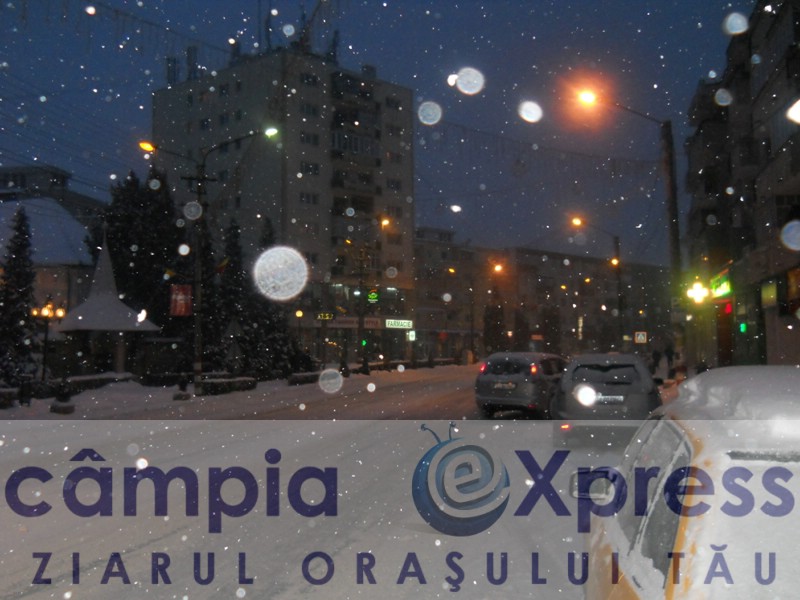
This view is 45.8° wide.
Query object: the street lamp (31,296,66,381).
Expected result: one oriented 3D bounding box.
[{"bbox_3d":[-15.582,1.892,41.958,1.400,4.000,1.400,1,-3,-20],"label":"street lamp"}]

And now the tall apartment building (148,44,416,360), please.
[{"bbox_3d":[-12.370,-7.582,100.221,21.380,29.000,17.480,-3,-4,43],"label":"tall apartment building"}]

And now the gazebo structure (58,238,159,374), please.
[{"bbox_3d":[-15.182,0.485,49.542,4.800,7.600,4.800,1,-3,-17],"label":"gazebo structure"}]

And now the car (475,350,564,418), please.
[{"bbox_3d":[3.565,2.223,25.972,1.820,1.670,4.470,-1,-3,23],"label":"car"}]

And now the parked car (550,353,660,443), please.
[{"bbox_3d":[3.930,1.784,17.941,1.810,1.620,4.400,0,-2,13],"label":"parked car"}]

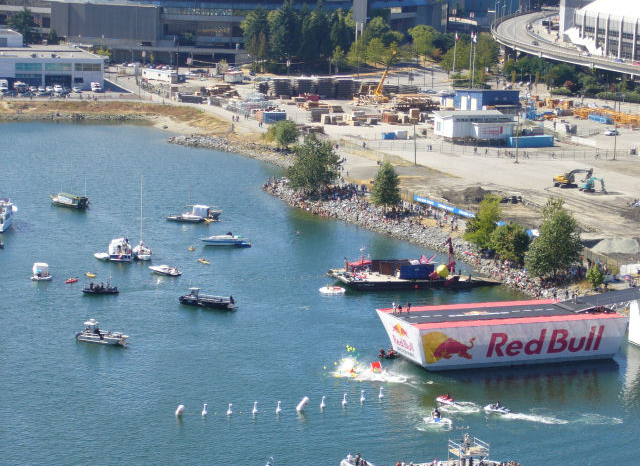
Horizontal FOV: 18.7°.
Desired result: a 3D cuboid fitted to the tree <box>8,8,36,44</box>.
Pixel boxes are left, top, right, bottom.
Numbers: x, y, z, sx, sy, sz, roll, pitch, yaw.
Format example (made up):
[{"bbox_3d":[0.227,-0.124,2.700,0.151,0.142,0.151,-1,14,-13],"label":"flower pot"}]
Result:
[{"bbox_3d":[-97.610,-67.650,639.060,9.500,14.000,9.500,2,11,0],"label":"tree"}]

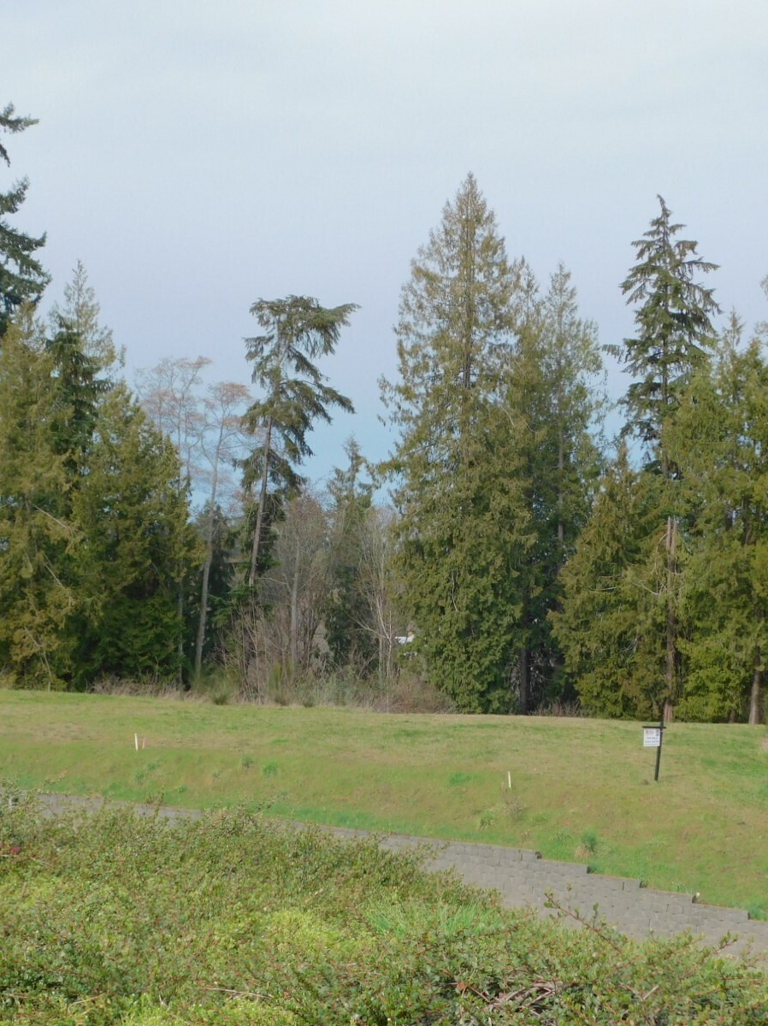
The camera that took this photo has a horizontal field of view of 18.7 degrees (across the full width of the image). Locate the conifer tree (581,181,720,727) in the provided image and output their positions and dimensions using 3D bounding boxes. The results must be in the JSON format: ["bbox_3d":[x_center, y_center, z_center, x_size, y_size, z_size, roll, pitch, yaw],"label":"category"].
[{"bbox_3d":[11.115,-2.267,97.000,5.560,21.830,5.500,0,-1,0],"label":"conifer tree"}]

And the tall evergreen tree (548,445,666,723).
[{"bbox_3d":[8.786,2.663,91.500,4.450,10.820,4.400,0,-1,0],"label":"tall evergreen tree"}]

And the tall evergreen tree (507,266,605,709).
[{"bbox_3d":[7.011,-1.045,95.000,3.960,18.070,4.100,0,-1,0],"label":"tall evergreen tree"}]

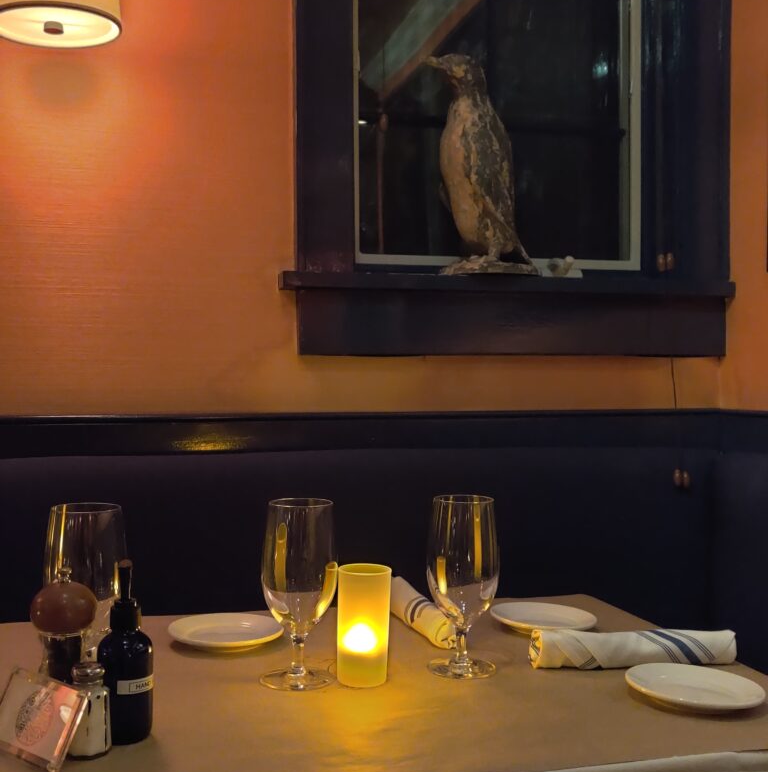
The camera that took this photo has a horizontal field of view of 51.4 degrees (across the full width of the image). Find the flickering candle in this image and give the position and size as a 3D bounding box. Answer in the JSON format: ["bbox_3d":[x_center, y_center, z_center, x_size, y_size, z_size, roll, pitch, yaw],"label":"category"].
[{"bbox_3d":[-0.022,0.260,0.873,0.058,0.120,0.058,1,-1,0],"label":"flickering candle"}]

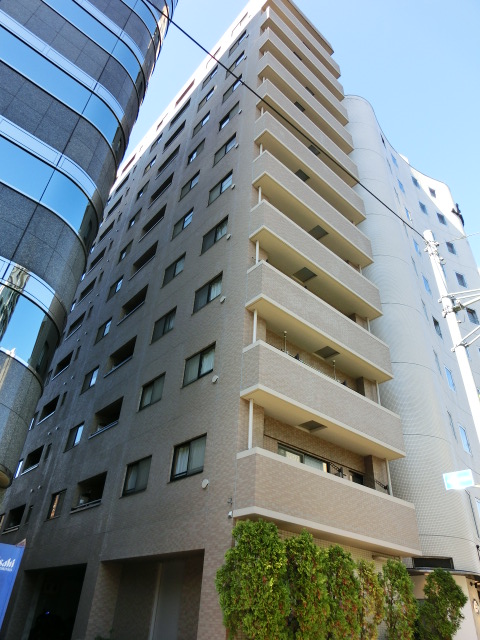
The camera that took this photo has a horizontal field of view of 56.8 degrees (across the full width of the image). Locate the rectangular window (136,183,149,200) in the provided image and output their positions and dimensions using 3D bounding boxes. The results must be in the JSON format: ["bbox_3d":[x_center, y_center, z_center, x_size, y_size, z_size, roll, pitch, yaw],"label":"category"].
[{"bbox_3d":[-6.547,-8.811,30.254,0.150,1.005,1.405,29,-44,-30],"label":"rectangular window"}]

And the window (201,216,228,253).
[{"bbox_3d":[-0.955,-3.225,17.100,0.150,1.004,1.543,29,-43,-31],"label":"window"}]

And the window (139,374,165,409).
[{"bbox_3d":[-3.042,2.540,15.471,0.150,1.004,1.543,29,-43,-31],"label":"window"}]

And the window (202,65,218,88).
[{"bbox_3d":[-1.906,-16.019,29.362,0.200,1.050,1.560,29,-43,-31],"label":"window"}]

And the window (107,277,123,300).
[{"bbox_3d":[-6.976,-1.783,25.043,0.150,1.005,1.405,29,-44,-30],"label":"window"}]

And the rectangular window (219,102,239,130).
[{"bbox_3d":[-0.530,-10.102,22.126,0.150,1.004,1.543,29,-43,-31],"label":"rectangular window"}]

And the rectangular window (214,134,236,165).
[{"bbox_3d":[-0.672,-7.814,20.453,0.150,1.004,1.543,29,-43,-31],"label":"rectangular window"}]

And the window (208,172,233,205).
[{"bbox_3d":[-0.843,-5.602,19.042,0.150,1.030,1.530,29,-44,-30],"label":"window"}]

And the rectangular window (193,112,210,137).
[{"bbox_3d":[-2.244,-11.488,26.043,0.150,1.016,1.508,29,-44,-30],"label":"rectangular window"}]

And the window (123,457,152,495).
[{"bbox_3d":[-3.247,4.912,13.883,0.150,1.016,1.508,29,-44,-30],"label":"window"}]

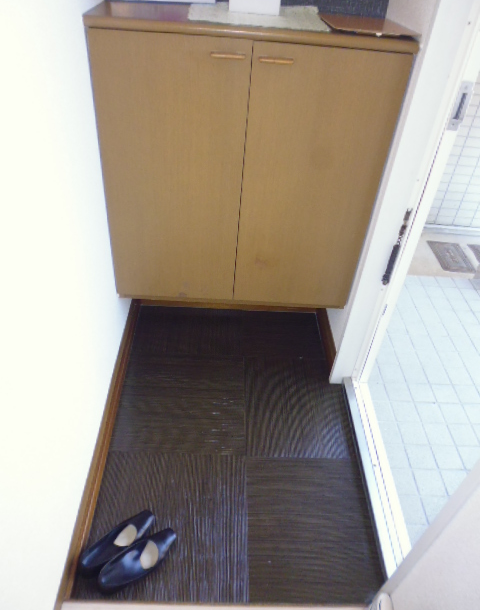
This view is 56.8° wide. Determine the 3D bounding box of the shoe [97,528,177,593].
[{"bbox_3d":[-0.276,0.687,1.208,0.080,0.082,0.229,34,48,30],"label":"shoe"}]

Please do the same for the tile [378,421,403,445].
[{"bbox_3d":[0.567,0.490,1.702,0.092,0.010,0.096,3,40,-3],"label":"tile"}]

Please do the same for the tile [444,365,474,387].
[{"bbox_3d":[0.969,0.321,1.967,0.095,0.010,0.095,3,40,-3],"label":"tile"}]

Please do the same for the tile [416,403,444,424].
[{"bbox_3d":[0.770,0.442,1.806,0.095,0.010,0.095,3,40,-3],"label":"tile"}]

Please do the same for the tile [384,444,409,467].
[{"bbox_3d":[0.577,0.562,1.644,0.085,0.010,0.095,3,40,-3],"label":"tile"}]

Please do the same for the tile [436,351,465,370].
[{"bbox_3d":[0.960,0.251,2.027,0.096,0.010,0.096,3,40,-3],"label":"tile"}]

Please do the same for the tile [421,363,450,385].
[{"bbox_3d":[0.861,0.311,1.946,0.096,0.010,0.096,3,40,-3],"label":"tile"}]

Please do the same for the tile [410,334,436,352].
[{"bbox_3d":[0.860,0.182,2.099,0.096,0.010,0.096,3,40,-3],"label":"tile"}]

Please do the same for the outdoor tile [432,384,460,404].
[{"bbox_3d":[0.869,0.379,1.879,0.096,0.010,0.096,2,40,-2],"label":"outdoor tile"}]

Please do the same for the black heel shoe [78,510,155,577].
[{"bbox_3d":[-0.347,0.677,1.281,0.230,0.080,0.075,-30,51,-34],"label":"black heel shoe"}]

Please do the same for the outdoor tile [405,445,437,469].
[{"bbox_3d":[0.671,0.567,1.649,0.095,0.010,0.095,3,40,-3],"label":"outdoor tile"}]

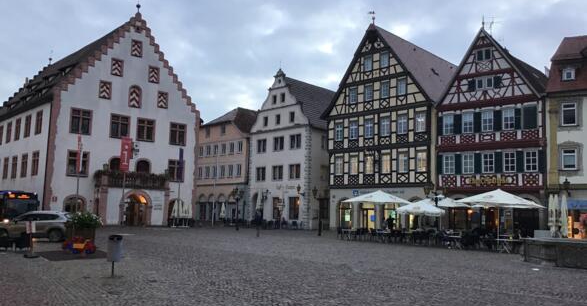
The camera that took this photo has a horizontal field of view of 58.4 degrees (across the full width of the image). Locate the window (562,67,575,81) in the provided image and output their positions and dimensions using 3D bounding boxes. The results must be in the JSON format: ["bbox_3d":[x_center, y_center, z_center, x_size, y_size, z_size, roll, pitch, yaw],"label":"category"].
[{"bbox_3d":[18.743,-5.347,35.826,0.720,0.860,0.300,-5,-9,42],"label":"window"}]

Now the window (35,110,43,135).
[{"bbox_3d":[-22.449,-2.703,46.471,0.200,2.153,1.488,8,-8,-43],"label":"window"}]

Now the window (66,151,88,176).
[{"bbox_3d":[-20.780,1.024,50.599,1.857,2.160,0.250,7,-9,-42],"label":"window"}]

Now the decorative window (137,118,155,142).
[{"bbox_3d":[-15.238,-2.347,54.174,2.009,2.409,0.250,8,-9,-42],"label":"decorative window"}]

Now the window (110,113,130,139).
[{"bbox_3d":[-17.696,-2.698,53.803,1.878,2.428,0.250,7,-9,-42],"label":"window"}]

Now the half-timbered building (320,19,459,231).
[{"bbox_3d":[12.095,-1.601,48.601,14.500,17.719,12.931,7,-8,-38],"label":"half-timbered building"}]

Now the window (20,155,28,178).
[{"bbox_3d":[-26.772,1.284,52.456,0.250,2.420,2.007,8,-9,-42],"label":"window"}]

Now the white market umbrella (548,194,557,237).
[{"bbox_3d":[15.428,4.044,31.294,0.500,3.200,0.500,-2,-7,26],"label":"white market umbrella"}]

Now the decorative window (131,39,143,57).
[{"bbox_3d":[-16.596,-11.043,55.576,1.161,1.646,0.200,7,-9,-42],"label":"decorative window"}]

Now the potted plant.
[{"bbox_3d":[-10.050,3.532,25.153,1.600,1.380,1.450,4,-6,-17],"label":"potted plant"}]

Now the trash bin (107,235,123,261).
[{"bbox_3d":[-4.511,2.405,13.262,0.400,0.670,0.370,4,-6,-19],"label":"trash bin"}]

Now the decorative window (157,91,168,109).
[{"bbox_3d":[-14.259,-5.710,57.232,1.241,1.766,0.200,7,-9,-42],"label":"decorative window"}]

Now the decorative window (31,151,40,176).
[{"bbox_3d":[-24.429,1.006,49.913,0.250,2.375,1.992,8,-9,-42],"label":"decorative window"}]

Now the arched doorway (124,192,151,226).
[{"bbox_3d":[-15.642,5.589,52.767,2.352,3.333,0.500,7,-9,-42],"label":"arched doorway"}]

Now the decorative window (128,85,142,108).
[{"bbox_3d":[-16.129,-5.752,53.589,1.388,2.302,0.200,8,-9,-42],"label":"decorative window"}]

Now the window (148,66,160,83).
[{"bbox_3d":[-15.015,-8.476,56.795,1.218,1.715,0.200,7,-9,-42],"label":"window"}]

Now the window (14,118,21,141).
[{"bbox_3d":[-28.980,-2.465,55.444,0.250,2.410,1.803,8,-9,-42],"label":"window"}]

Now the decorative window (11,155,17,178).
[{"bbox_3d":[-26.759,1.204,50.467,0.200,2.162,1.402,8,-8,-43],"label":"decorative window"}]

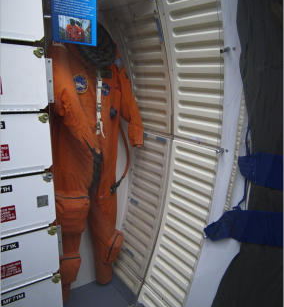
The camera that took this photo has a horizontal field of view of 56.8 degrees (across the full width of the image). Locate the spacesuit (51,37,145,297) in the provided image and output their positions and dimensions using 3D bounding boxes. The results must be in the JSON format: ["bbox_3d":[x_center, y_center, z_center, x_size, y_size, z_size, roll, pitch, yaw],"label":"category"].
[{"bbox_3d":[-0.298,0.198,1.582,0.600,1.600,0.370,-11,21,-35],"label":"spacesuit"}]

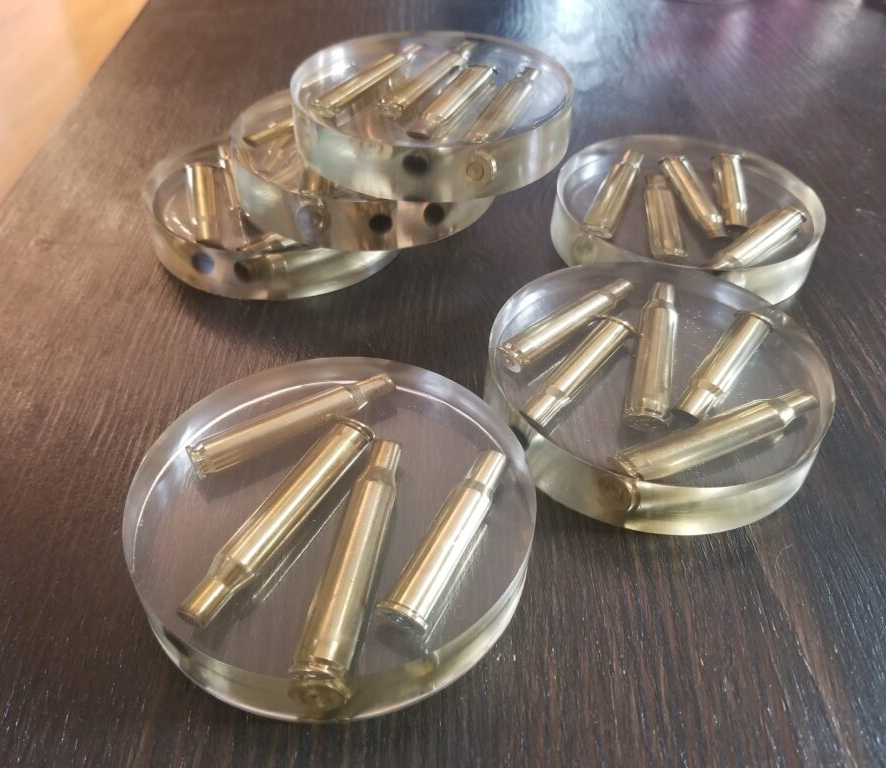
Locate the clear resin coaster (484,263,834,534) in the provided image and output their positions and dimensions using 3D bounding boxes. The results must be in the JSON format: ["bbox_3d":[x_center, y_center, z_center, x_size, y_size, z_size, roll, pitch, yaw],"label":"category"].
[{"bbox_3d":[0.062,-0.001,0.228,0.097,0.019,0.097,1,43,0],"label":"clear resin coaster"}]

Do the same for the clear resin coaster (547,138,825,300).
[{"bbox_3d":[0.092,-0.064,0.296,0.099,0.019,0.099,1,43,-1],"label":"clear resin coaster"}]

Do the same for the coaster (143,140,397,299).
[{"bbox_3d":[-0.062,-0.069,0.297,0.096,0.019,0.096,1,43,0],"label":"coaster"}]

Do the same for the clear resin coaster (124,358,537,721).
[{"bbox_3d":[-0.026,0.032,0.191,0.097,0.019,0.097,1,43,0],"label":"clear resin coaster"}]

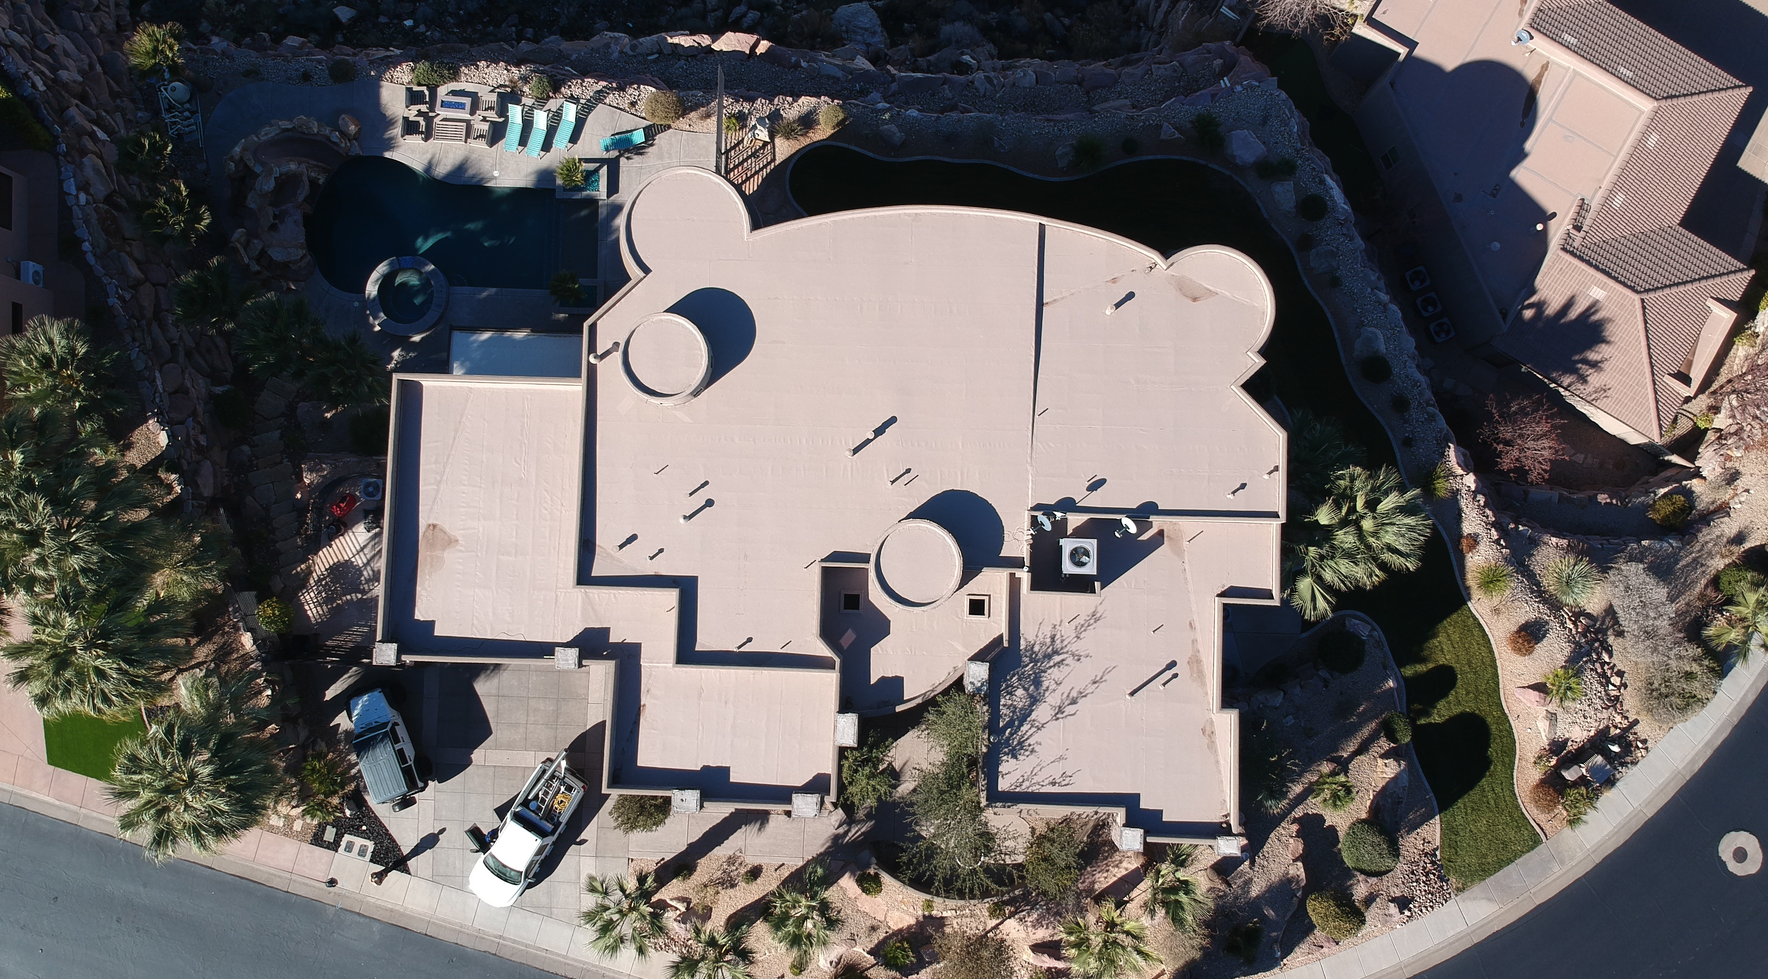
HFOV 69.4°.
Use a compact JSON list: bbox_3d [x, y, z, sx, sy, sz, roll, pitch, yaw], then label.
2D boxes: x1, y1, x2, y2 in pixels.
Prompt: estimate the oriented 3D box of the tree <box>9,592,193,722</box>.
[{"bbox_3d":[-27.300,5.600,46.200,5.400,6.300,5.000,0,90,0],"label":"tree"}]

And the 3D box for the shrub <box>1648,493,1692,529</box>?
[{"bbox_3d":[32.912,0.925,53.423,1.650,1.250,1.400,0,86,0],"label":"shrub"}]

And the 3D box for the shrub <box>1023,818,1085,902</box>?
[{"bbox_3d":[6.150,13.400,46.600,2.200,2.400,2.400,0,90,0],"label":"shrub"}]

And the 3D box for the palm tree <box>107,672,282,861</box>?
[{"bbox_3d":[-23.600,9.500,45.800,5.500,6.300,5.800,0,90,0],"label":"palm tree"}]

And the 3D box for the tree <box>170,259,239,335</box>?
[{"bbox_3d":[-26.270,-7.380,50.530,2.350,4.600,2.990,0,86,0],"label":"tree"}]

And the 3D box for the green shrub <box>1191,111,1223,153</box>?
[{"bbox_3d":[13.435,-14.842,53.076,1.250,1.100,1.500,0,86,0],"label":"green shrub"}]

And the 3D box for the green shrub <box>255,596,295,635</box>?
[{"bbox_3d":[-23.605,4.898,49.479,1.510,1.400,1.450,2,86,0],"label":"green shrub"}]

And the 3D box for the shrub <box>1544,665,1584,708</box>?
[{"bbox_3d":[25.733,7.446,48.300,1.400,1.100,1.500,0,89,0],"label":"shrub"}]

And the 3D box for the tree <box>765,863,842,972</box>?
[{"bbox_3d":[-3.030,16.070,48.560,2.900,4.600,3.300,0,86,0],"label":"tree"}]

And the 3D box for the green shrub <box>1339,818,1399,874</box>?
[{"bbox_3d":[18.730,13.840,49.380,2.090,2.300,2.050,0,86,0],"label":"green shrub"}]

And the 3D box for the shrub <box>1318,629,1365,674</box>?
[{"bbox_3d":[18.044,6.396,50.317,1.850,1.500,1.700,0,86,0],"label":"shrub"}]

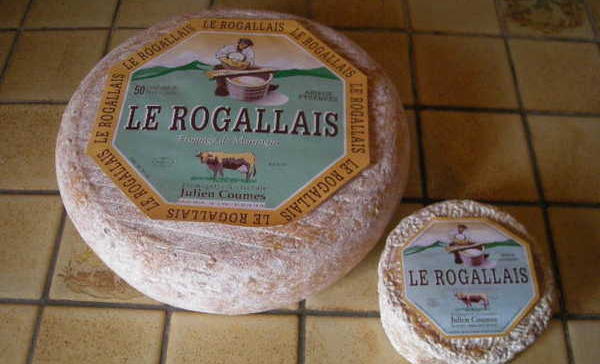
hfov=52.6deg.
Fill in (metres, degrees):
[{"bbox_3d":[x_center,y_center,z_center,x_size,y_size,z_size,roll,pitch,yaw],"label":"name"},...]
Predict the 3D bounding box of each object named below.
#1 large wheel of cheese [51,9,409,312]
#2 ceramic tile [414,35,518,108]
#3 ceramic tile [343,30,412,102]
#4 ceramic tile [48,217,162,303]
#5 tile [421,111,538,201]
[{"bbox_3d":[-0.054,-0.031,0.518,0.289,0.091,0.289,2,57,1],"label":"large wheel of cheese"},{"bbox_3d":[0.167,-0.111,0.630,0.099,0.008,0.099,1,57,1],"label":"ceramic tile"},{"bbox_3d":[0.064,-0.119,0.647,0.102,0.010,0.102,1,57,1],"label":"ceramic tile"},{"bbox_3d":[-0.159,0.060,0.532,0.102,0.010,0.102,1,57,0],"label":"ceramic tile"},{"bbox_3d":[0.169,-0.024,0.586,0.102,0.010,0.102,1,57,1],"label":"tile"}]

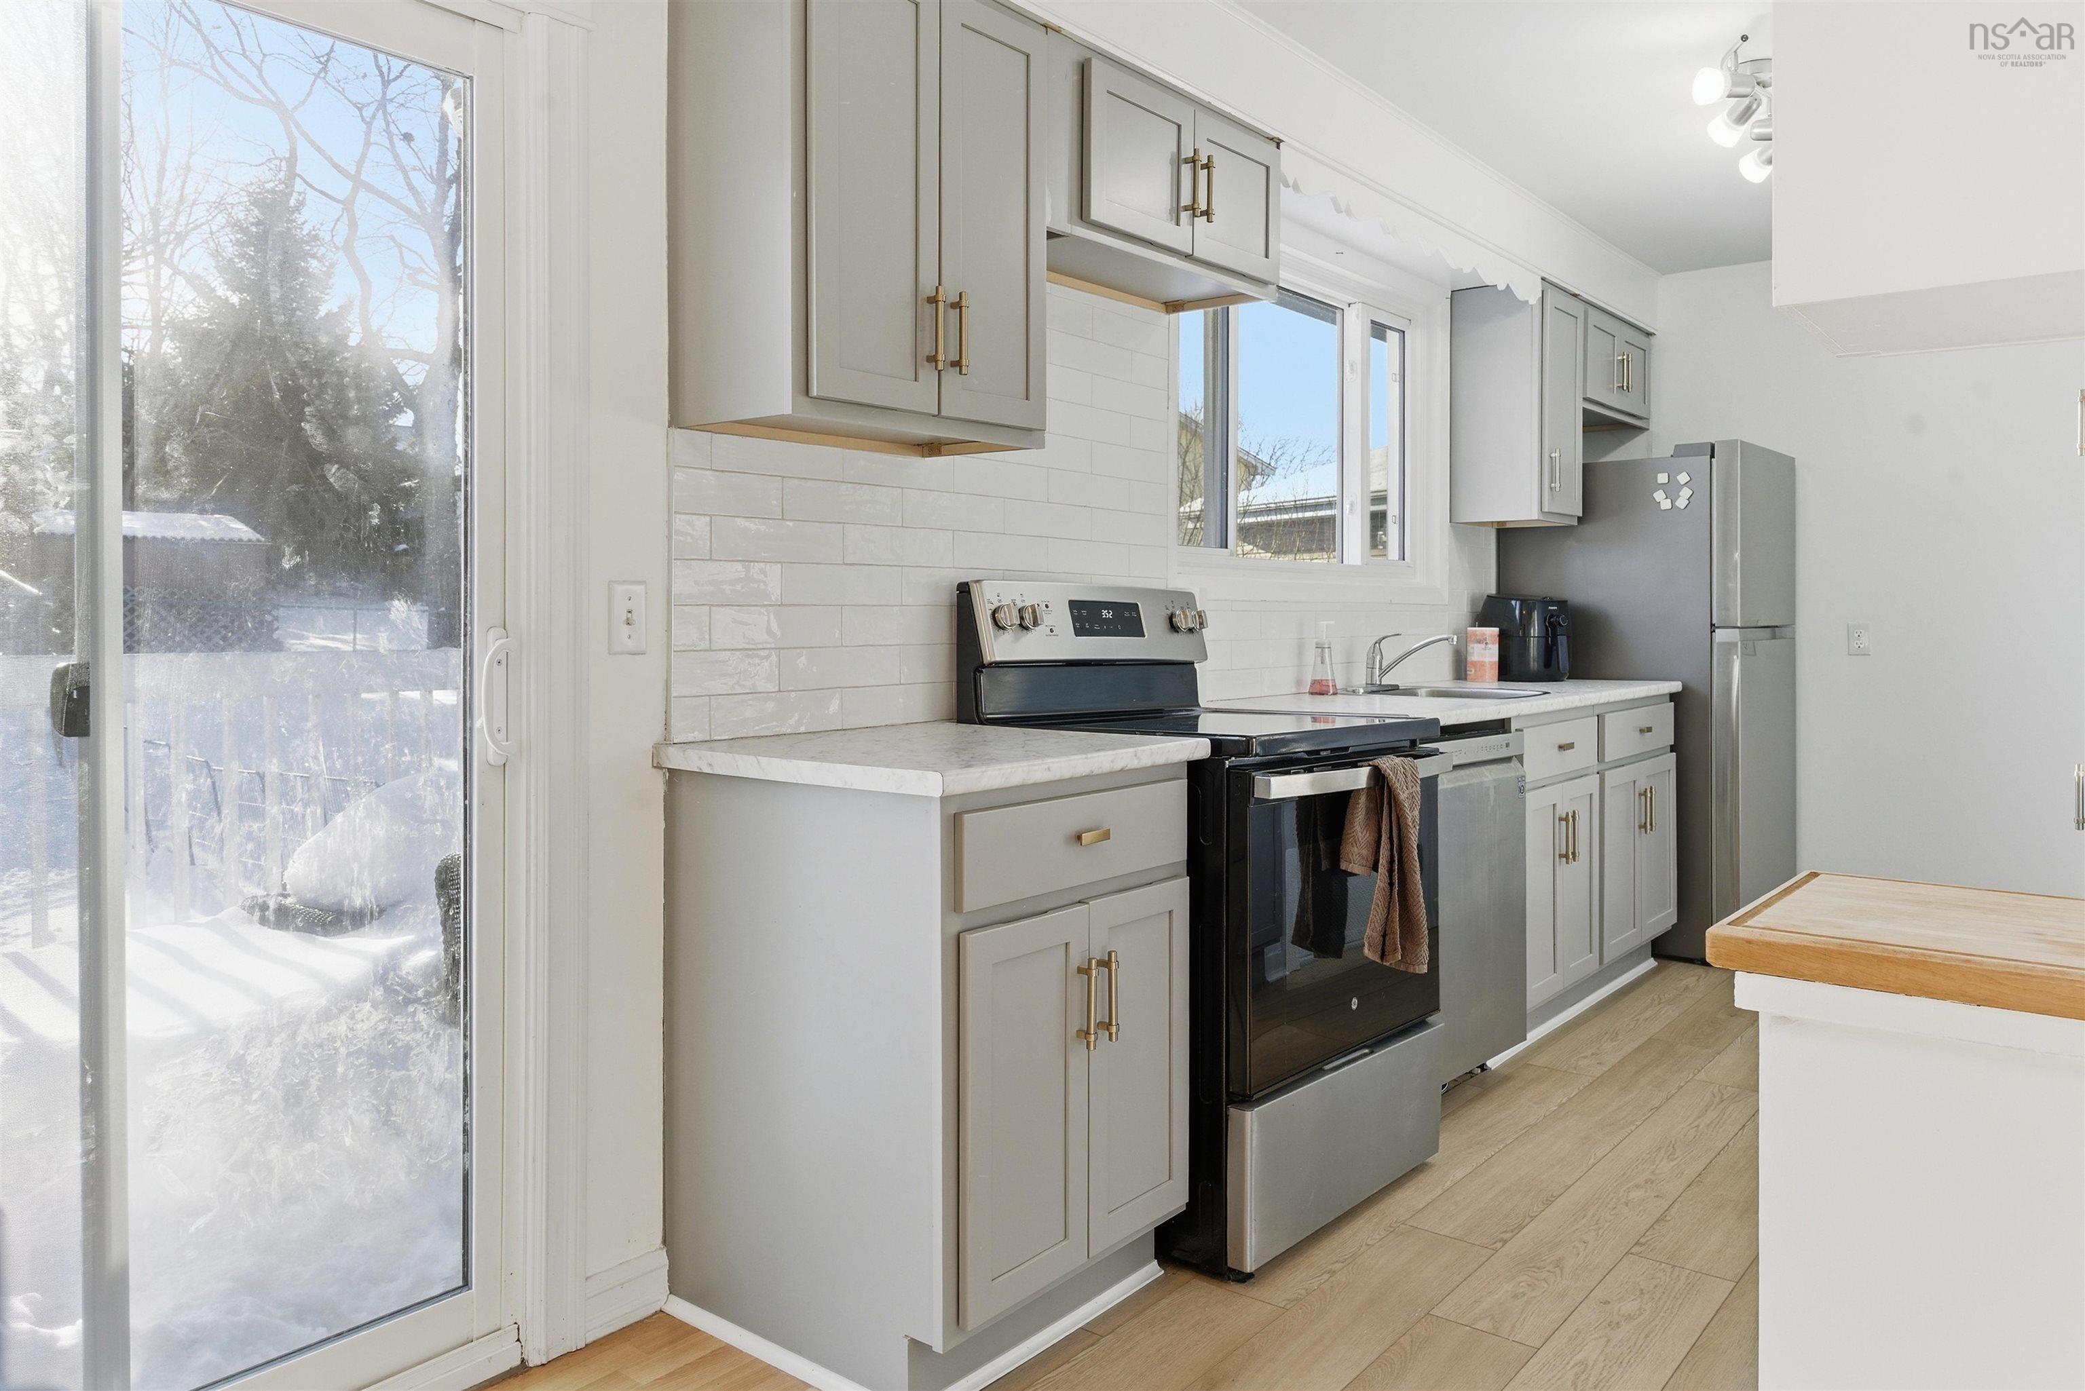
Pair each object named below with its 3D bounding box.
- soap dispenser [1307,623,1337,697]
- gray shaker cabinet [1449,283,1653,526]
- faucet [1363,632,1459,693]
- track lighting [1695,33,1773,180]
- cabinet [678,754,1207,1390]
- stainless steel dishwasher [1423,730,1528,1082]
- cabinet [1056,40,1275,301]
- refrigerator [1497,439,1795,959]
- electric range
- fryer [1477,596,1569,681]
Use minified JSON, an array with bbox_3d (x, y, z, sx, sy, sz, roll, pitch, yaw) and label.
[{"bbox_3d":[0.771,-0.103,3.825,0.068,0.200,0.068,0,3,0],"label":"soap dispenser"},{"bbox_3d":[1.819,-0.952,4.883,0.320,0.744,1.112,2,4,40],"label":"gray shaker cabinet"},{"bbox_3d":[1.077,-0.099,4.058,0.230,0.166,0.180,2,4,40],"label":"faucet"},{"bbox_3d":[1.737,-1.383,3.243,0.220,0.200,0.650,2,4,40],"label":"track lighting"},{"bbox_3d":[-0.181,0.563,2.312,0.642,0.896,0.594,2,4,40],"label":"cabinet"},{"bbox_3d":[0.794,0.517,3.452,0.608,0.864,0.607,2,4,40],"label":"stainless steel dishwasher"},{"bbox_3d":[0.162,-1.051,2.907,0.317,0.329,0.793,2,4,40],"label":"cabinet"},{"bbox_3d":[2.169,0.016,4.971,0.735,1.696,0.730,2,4,40],"label":"refrigerator"},{"bbox_3d":[0.337,0.378,2.826,0.725,1.208,0.753,2,4,40],"label":"electric range"},{"bbox_3d":[1.614,-0.189,4.648,0.260,0.280,0.330,-2,3,-32],"label":"fryer"}]

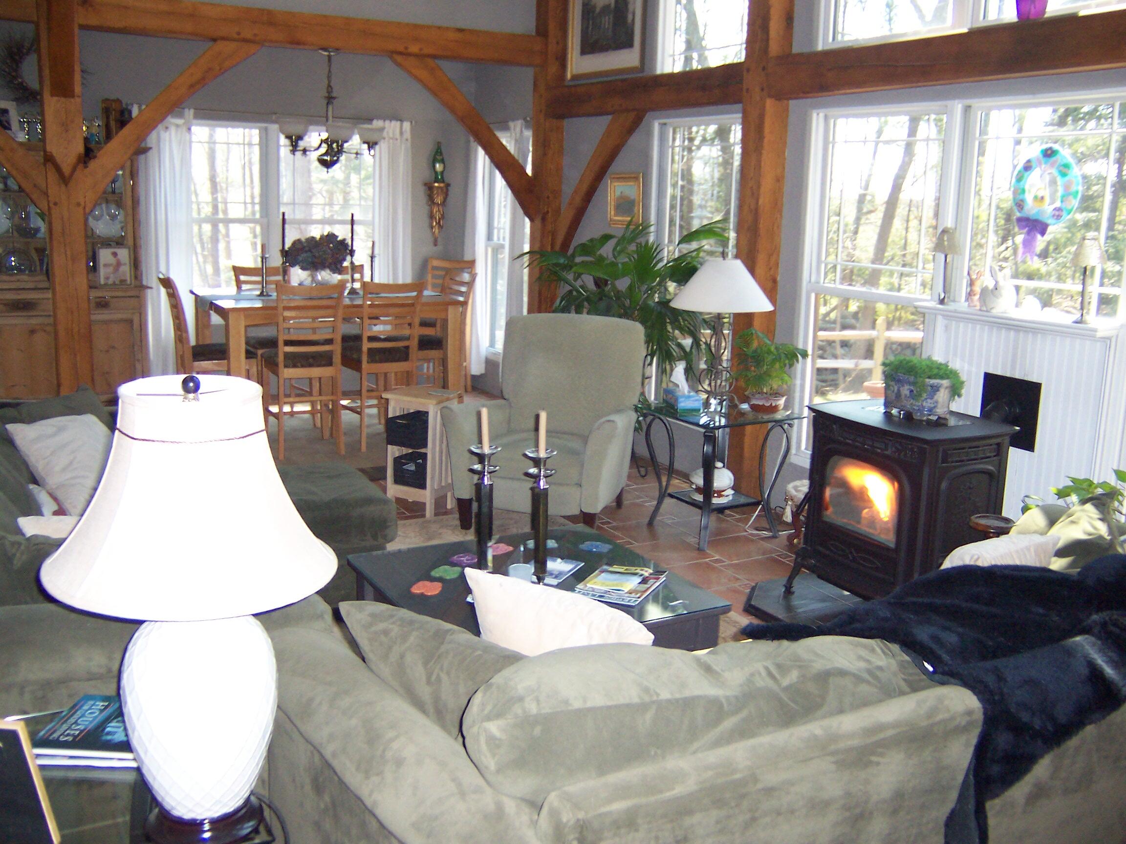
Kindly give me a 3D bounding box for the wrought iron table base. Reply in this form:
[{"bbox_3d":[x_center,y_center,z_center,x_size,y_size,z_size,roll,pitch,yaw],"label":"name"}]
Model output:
[{"bbox_3d":[0.724,0.255,5.253,0.520,0.570,0.520,-7,14,-34],"label":"wrought iron table base"}]

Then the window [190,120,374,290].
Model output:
[{"bbox_3d":[-2.236,-1.624,8.496,1.580,1.400,0.130,-4,13,-24],"label":"window"}]

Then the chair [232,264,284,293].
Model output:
[{"bbox_3d":[-2.000,-0.519,7.452,0.460,1.070,0.560,-4,13,-24],"label":"chair"}]

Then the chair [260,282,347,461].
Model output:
[{"bbox_3d":[-1.635,-0.353,6.691,0.460,1.070,0.560,-5,13,-27],"label":"chair"}]

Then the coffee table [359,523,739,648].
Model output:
[{"bbox_3d":[-0.107,0.698,3.358,0.875,0.430,0.875,-5,13,-28],"label":"coffee table"}]

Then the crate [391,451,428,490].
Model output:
[{"bbox_3d":[-0.727,0.239,5.500,0.180,0.140,0.210,7,13,27],"label":"crate"}]

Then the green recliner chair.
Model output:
[{"bbox_3d":[-0.053,-0.016,5.470,0.860,1.015,0.890,5,12,14],"label":"green recliner chair"}]

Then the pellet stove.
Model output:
[{"bbox_3d":[1.266,0.364,4.057,0.510,0.775,0.660,-5,13,-28],"label":"pellet stove"}]

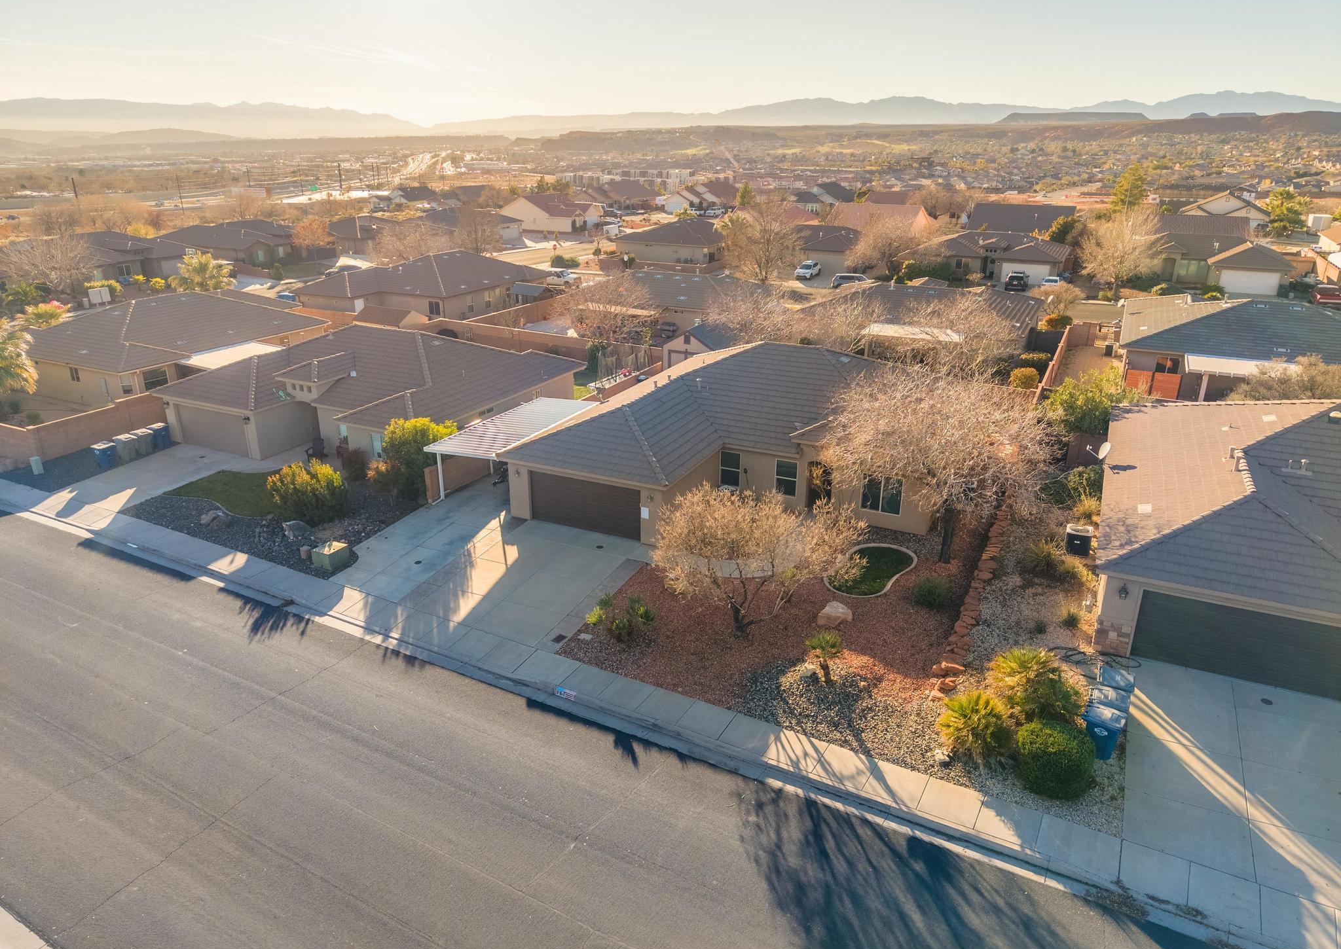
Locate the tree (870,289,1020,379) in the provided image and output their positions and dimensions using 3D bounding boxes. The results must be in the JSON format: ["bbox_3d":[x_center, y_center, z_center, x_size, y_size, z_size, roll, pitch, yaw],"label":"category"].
[{"bbox_3d":[16.406,-7.438,53.803,7.800,6.300,7.400,10,22,24],"label":"tree"}]

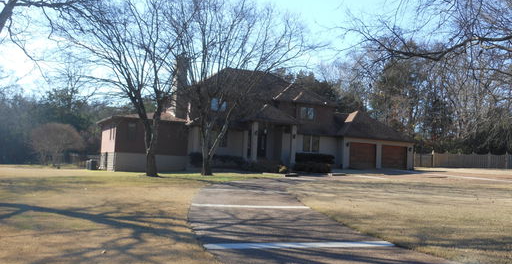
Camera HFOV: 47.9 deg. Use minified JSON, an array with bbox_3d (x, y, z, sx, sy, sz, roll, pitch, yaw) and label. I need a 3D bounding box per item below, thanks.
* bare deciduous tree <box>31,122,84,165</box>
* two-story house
[{"bbox_3d":[-19.960,1.257,58.000,5.200,4.300,5.100,2,-3,0],"label":"bare deciduous tree"},{"bbox_3d":[0.231,-1.085,52.290,27.300,9.000,12.000,3,-3,-24],"label":"two-story house"}]

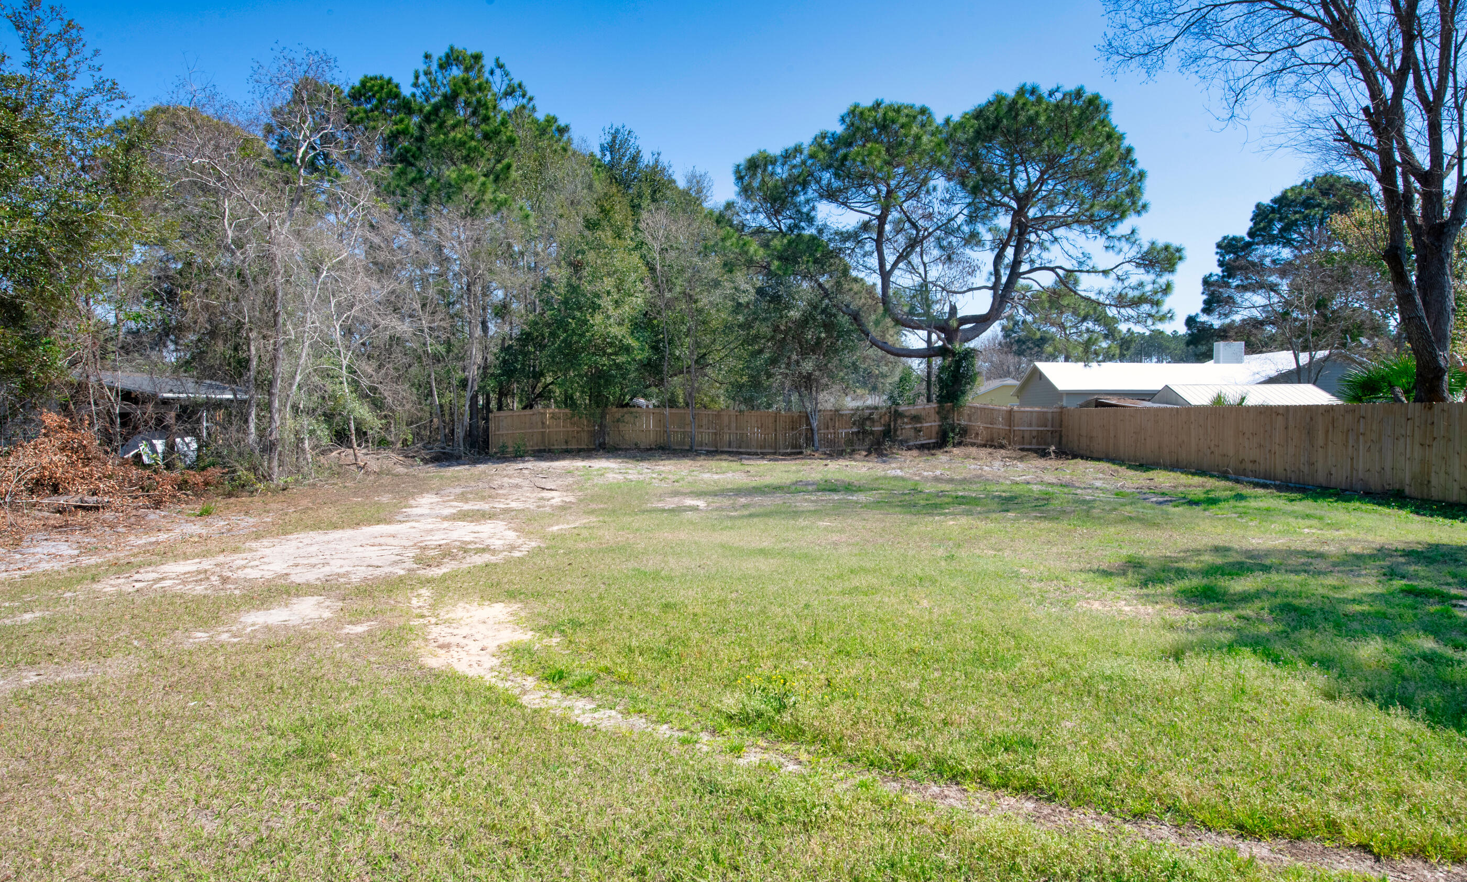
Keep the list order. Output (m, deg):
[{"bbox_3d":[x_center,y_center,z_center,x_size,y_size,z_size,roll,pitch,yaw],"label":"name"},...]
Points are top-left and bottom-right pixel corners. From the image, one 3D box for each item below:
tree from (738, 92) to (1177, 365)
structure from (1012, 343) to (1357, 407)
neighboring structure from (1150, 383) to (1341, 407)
[{"bbox_3d":[9.900,-7.748,34.227,19.200,15.950,15.000,0,2,0],"label":"tree"},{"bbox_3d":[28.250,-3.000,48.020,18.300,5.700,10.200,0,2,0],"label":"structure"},{"bbox_3d":[16.500,-0.547,25.248,4.800,2.550,3.100,0,2,0],"label":"neighboring structure"}]

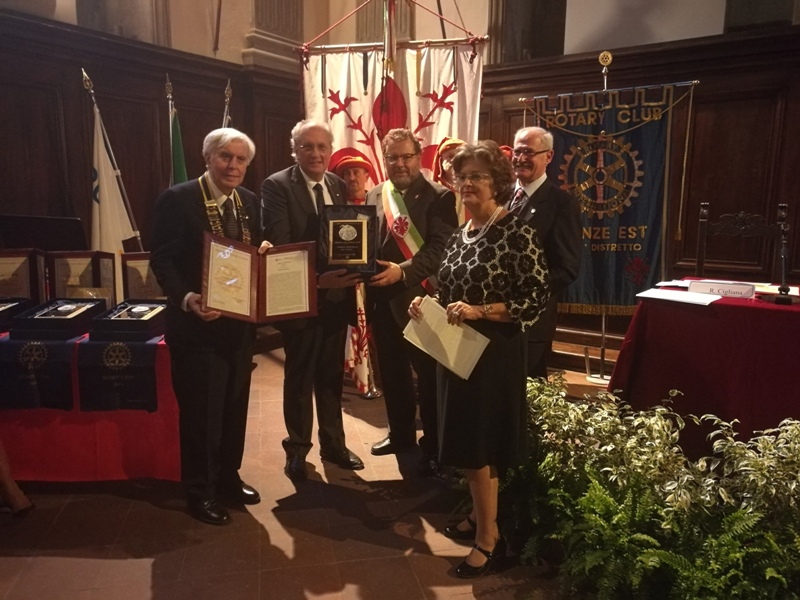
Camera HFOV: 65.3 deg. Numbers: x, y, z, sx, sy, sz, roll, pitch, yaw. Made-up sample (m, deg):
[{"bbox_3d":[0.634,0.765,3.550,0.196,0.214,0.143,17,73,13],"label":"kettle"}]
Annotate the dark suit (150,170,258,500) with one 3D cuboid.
[{"bbox_3d":[-0.867,0.216,2.751,0.510,1.450,0.390,-8,13,-40],"label":"dark suit"}]

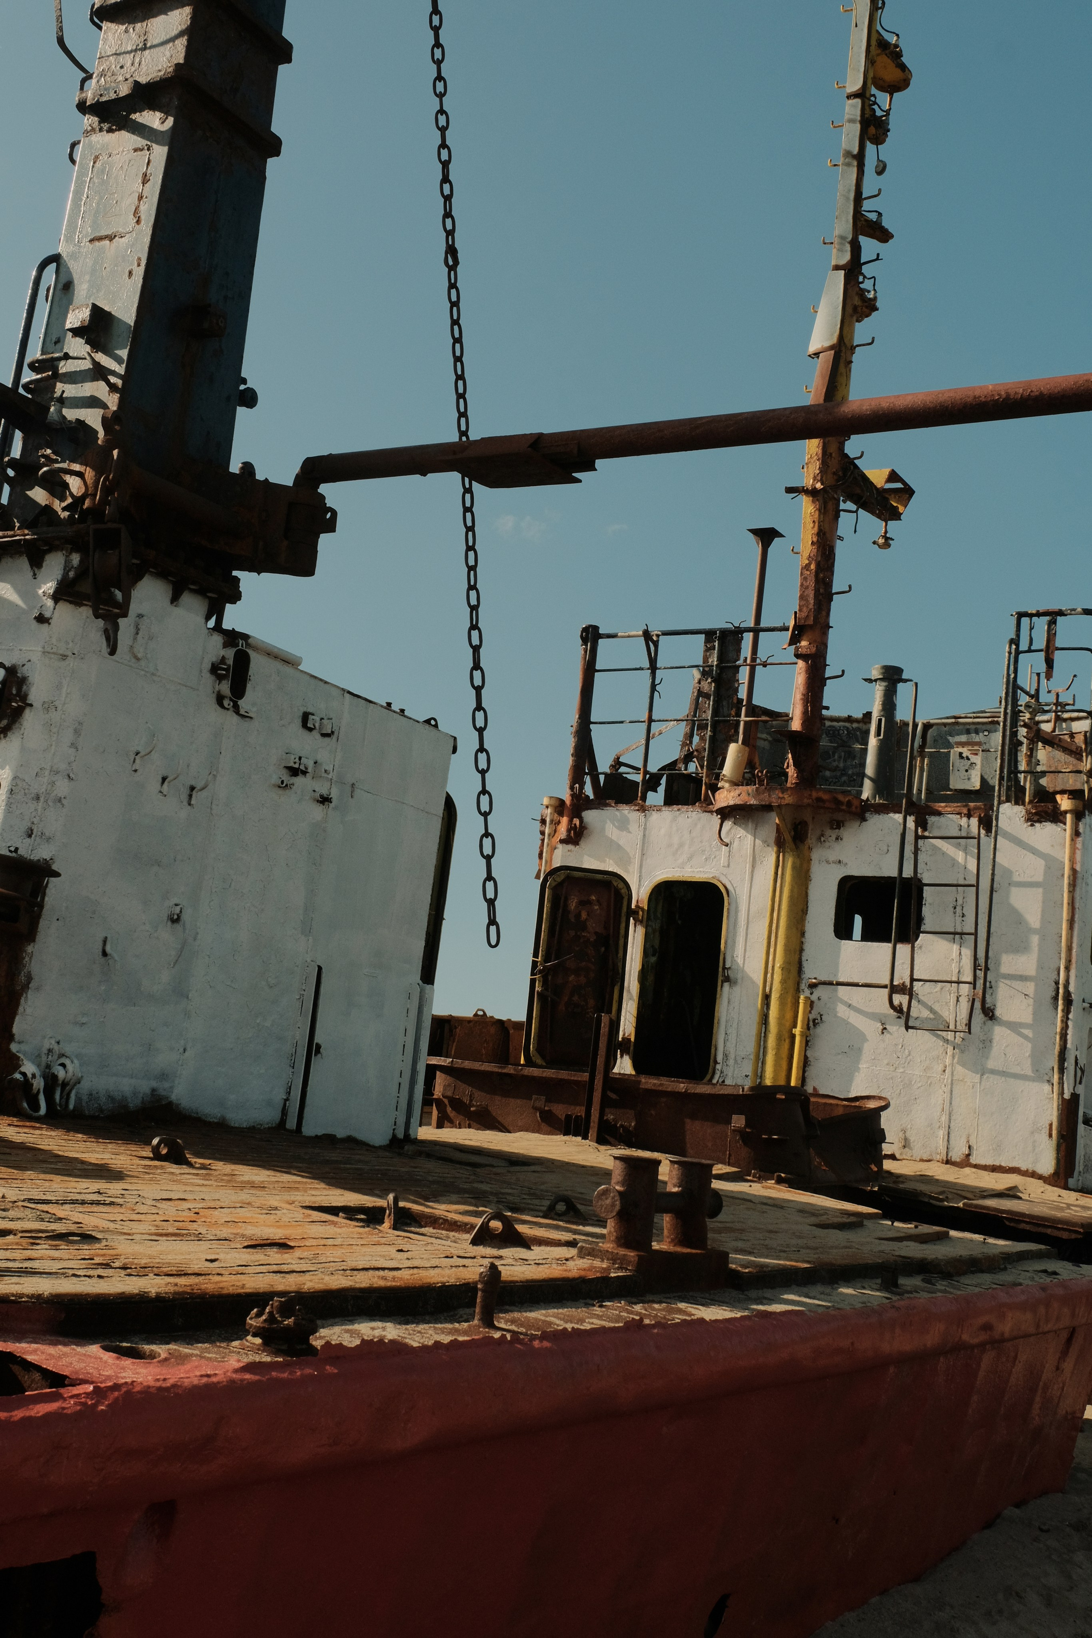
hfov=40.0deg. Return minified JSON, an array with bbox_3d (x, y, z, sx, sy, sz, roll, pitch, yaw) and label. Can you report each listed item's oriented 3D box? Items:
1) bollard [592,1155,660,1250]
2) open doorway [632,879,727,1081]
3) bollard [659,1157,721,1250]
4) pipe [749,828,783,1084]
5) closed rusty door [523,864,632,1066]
[{"bbox_3d":[0.260,1.246,4.863,0.165,0.310,0.250,-1,-12,32],"label":"bollard"},{"bbox_3d":[0.923,1.113,10.364,0.630,1.400,0.100,0,-11,28],"label":"open doorway"},{"bbox_3d":[0.516,1.340,5.235,0.165,0.310,0.250,-1,-12,32],"label":"bollard"},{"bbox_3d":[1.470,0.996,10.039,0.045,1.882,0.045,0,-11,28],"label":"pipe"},{"bbox_3d":[0.235,1.046,10.400,0.660,1.400,0.090,4,-10,11],"label":"closed rusty door"}]

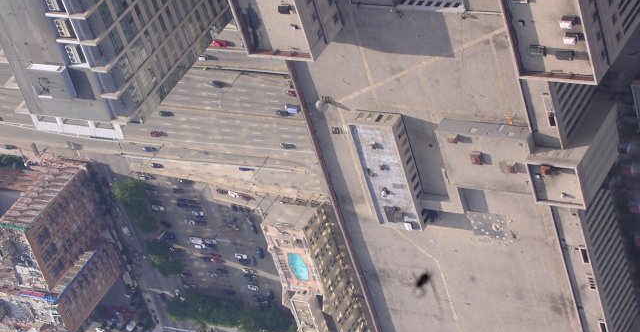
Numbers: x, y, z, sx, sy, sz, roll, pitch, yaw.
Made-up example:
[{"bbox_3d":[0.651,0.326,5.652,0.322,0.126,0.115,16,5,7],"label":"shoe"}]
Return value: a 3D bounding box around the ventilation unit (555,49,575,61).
[{"bbox_3d":[60.609,-27.393,502.281,3.900,1.750,2.000,7,132,32],"label":"ventilation unit"}]

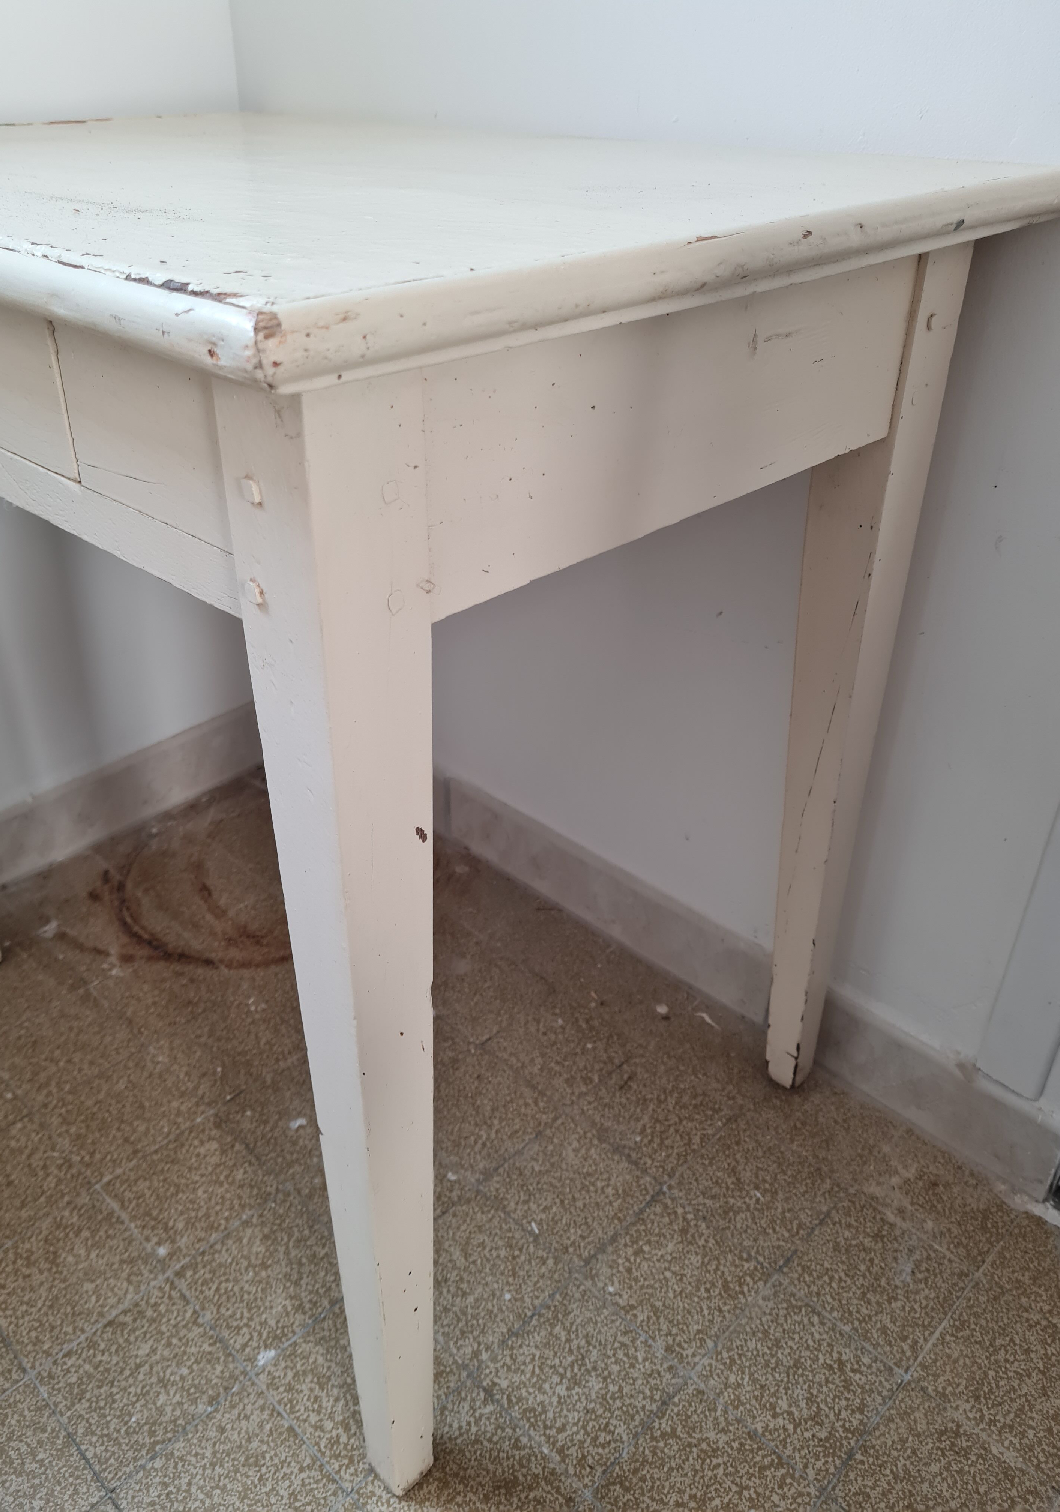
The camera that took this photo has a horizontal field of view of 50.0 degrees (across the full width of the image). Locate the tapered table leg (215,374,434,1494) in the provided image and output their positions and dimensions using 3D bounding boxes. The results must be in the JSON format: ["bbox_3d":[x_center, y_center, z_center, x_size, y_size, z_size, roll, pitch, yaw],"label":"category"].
[{"bbox_3d":[-0.074,0.154,0.549,0.049,0.676,0.051,27,41,35],"label":"tapered table leg"}]

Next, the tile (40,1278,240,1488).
[{"bbox_3d":[-0.261,0.419,0.764,0.103,0.010,0.102,28,42,35],"label":"tile"}]

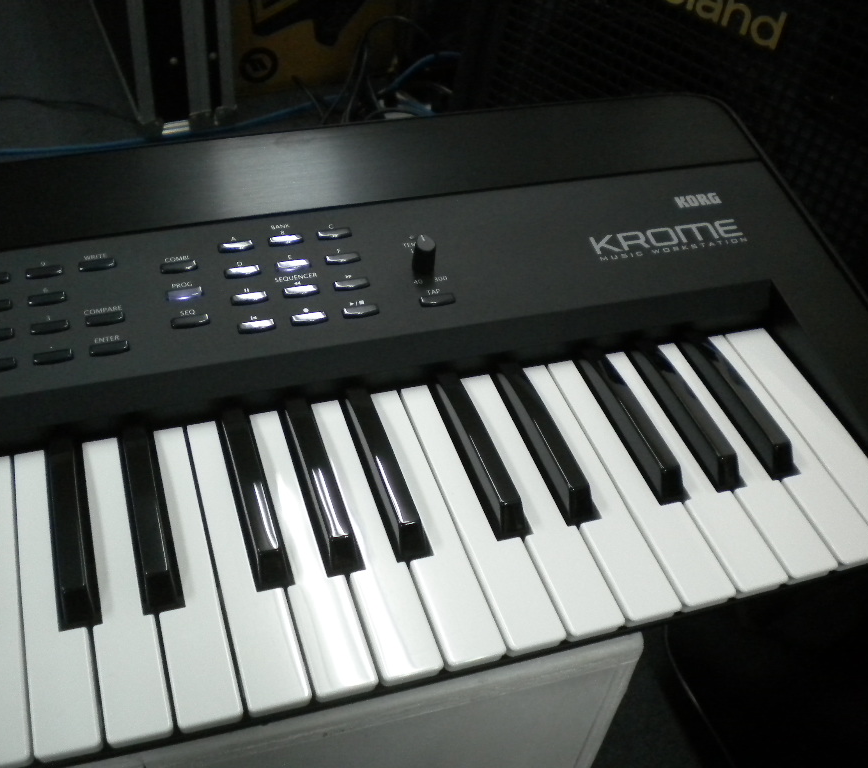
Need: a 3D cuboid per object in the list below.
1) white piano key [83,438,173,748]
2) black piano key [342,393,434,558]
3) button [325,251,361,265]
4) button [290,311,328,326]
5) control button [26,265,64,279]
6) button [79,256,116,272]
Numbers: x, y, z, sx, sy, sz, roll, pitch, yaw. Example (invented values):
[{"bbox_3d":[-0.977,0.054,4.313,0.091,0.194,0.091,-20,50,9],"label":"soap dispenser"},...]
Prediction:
[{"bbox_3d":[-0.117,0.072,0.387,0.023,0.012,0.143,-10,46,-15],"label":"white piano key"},{"bbox_3d":[-0.020,0.032,0.417,0.011,0.013,0.087,-10,45,-15],"label":"black piano key"},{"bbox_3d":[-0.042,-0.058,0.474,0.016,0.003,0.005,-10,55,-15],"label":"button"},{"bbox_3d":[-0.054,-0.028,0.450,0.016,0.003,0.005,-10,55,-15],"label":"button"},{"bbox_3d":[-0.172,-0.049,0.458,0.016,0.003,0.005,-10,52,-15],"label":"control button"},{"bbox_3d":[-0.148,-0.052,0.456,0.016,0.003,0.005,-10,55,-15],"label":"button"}]

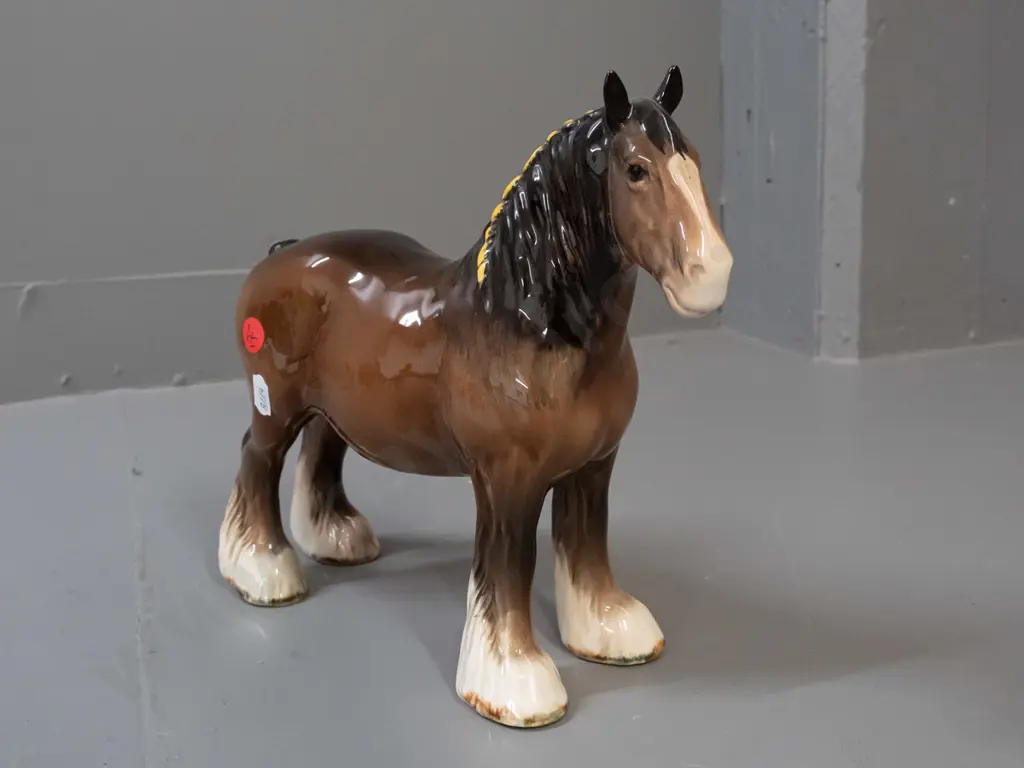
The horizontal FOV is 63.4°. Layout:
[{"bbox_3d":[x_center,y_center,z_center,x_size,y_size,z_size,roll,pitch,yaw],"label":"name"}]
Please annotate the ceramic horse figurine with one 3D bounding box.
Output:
[{"bbox_3d":[-0.037,-0.001,0.437,0.335,0.273,0.109,5,11,42],"label":"ceramic horse figurine"}]

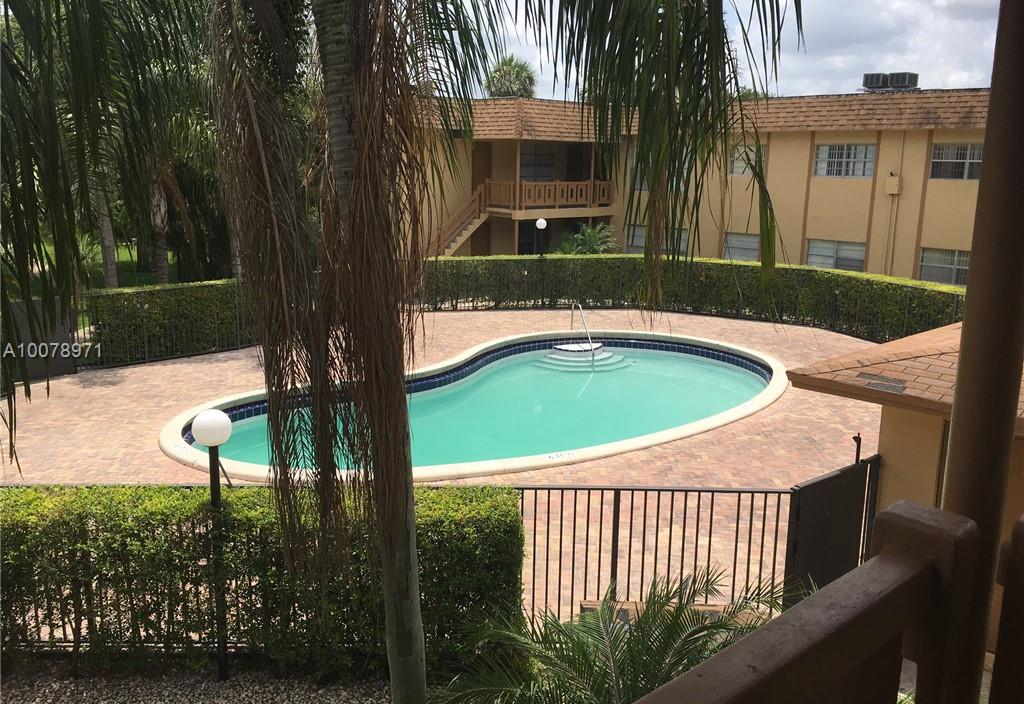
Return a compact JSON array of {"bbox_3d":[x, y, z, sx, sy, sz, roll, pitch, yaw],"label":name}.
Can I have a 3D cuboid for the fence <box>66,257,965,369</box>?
[{"bbox_3d":[0.341,-1.190,21.513,19.000,1.530,7.900,0,13,-4],"label":"fence"}]

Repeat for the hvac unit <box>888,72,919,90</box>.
[{"bbox_3d":[12.660,-8.759,27.729,0.680,0.530,0.680,-9,16,-38],"label":"hvac unit"}]

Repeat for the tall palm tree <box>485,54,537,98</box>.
[{"bbox_3d":[-0.129,-11.605,48.641,3.100,10.100,3.100,1,12,0],"label":"tall palm tree"}]

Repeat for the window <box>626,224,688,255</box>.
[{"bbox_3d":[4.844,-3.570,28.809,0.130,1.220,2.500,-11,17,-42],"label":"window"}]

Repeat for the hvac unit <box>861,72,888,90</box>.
[{"bbox_3d":[12.051,-8.929,28.287,0.680,0.530,0.680,-9,16,-38],"label":"hvac unit"}]

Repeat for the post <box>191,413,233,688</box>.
[{"bbox_3d":[-2.388,1.583,6.933,0.310,2.350,0.310,1,12,0],"label":"post"}]

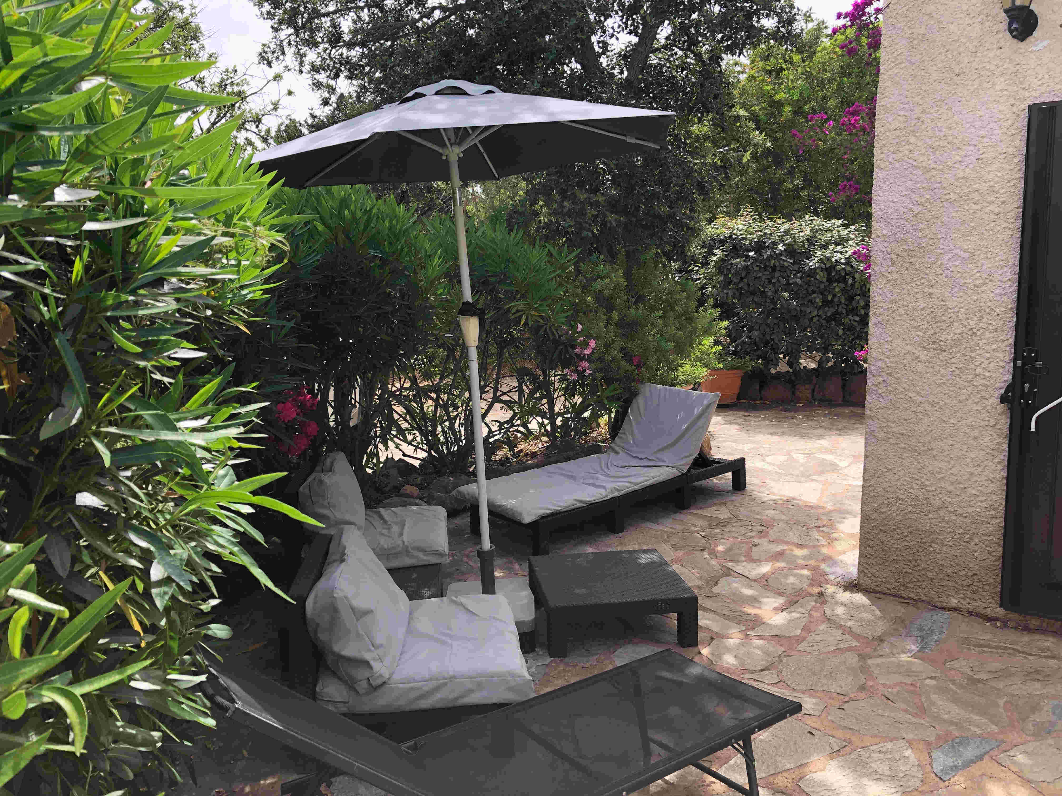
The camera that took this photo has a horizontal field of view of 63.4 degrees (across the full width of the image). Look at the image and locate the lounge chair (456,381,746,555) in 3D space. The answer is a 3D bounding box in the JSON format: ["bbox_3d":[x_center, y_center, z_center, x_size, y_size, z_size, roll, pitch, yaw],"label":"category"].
[{"bbox_3d":[0.532,0.355,5.398,2.007,0.720,0.630,-9,11,-43],"label":"lounge chair"}]

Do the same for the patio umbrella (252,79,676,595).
[{"bbox_3d":[-0.246,-0.181,3.455,1.929,2.176,1.711,-8,10,-21],"label":"patio umbrella"}]

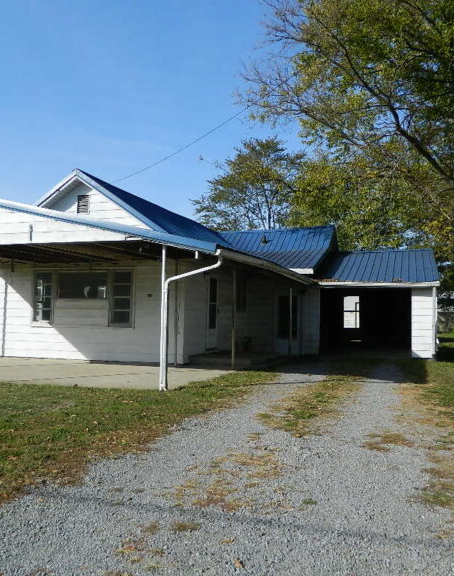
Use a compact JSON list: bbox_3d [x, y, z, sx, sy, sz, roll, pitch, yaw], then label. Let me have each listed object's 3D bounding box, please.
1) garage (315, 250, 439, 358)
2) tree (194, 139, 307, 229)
[{"bbox_3d":[5.738,0.435,20.609,3.742,3.755,7.182,0,-3,19],"label":"garage"},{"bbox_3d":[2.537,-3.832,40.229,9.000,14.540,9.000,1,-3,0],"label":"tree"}]

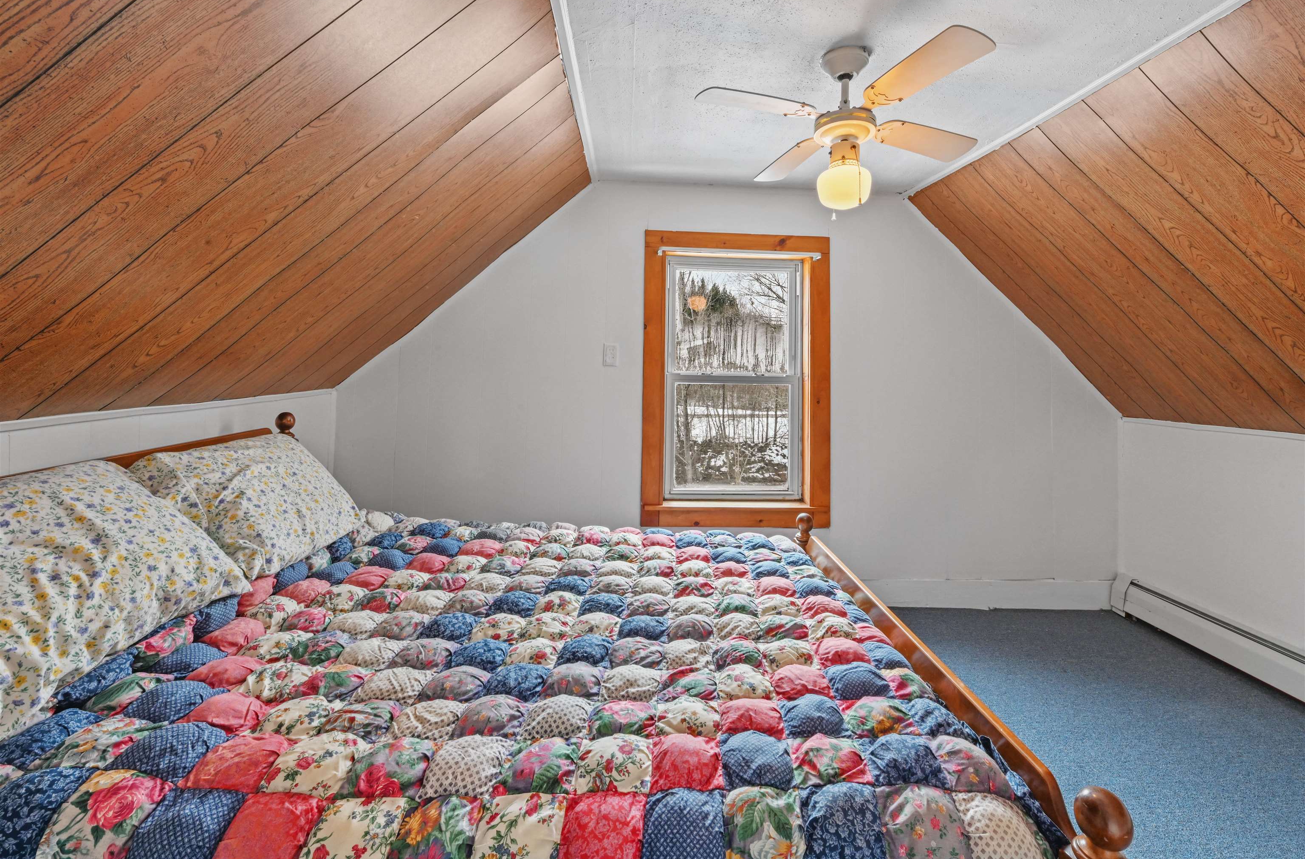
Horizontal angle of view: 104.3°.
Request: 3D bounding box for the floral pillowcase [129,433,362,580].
[{"bbox_3d":[-1.345,0.250,1.760,0.190,0.460,0.630,-35,7,2],"label":"floral pillowcase"}]

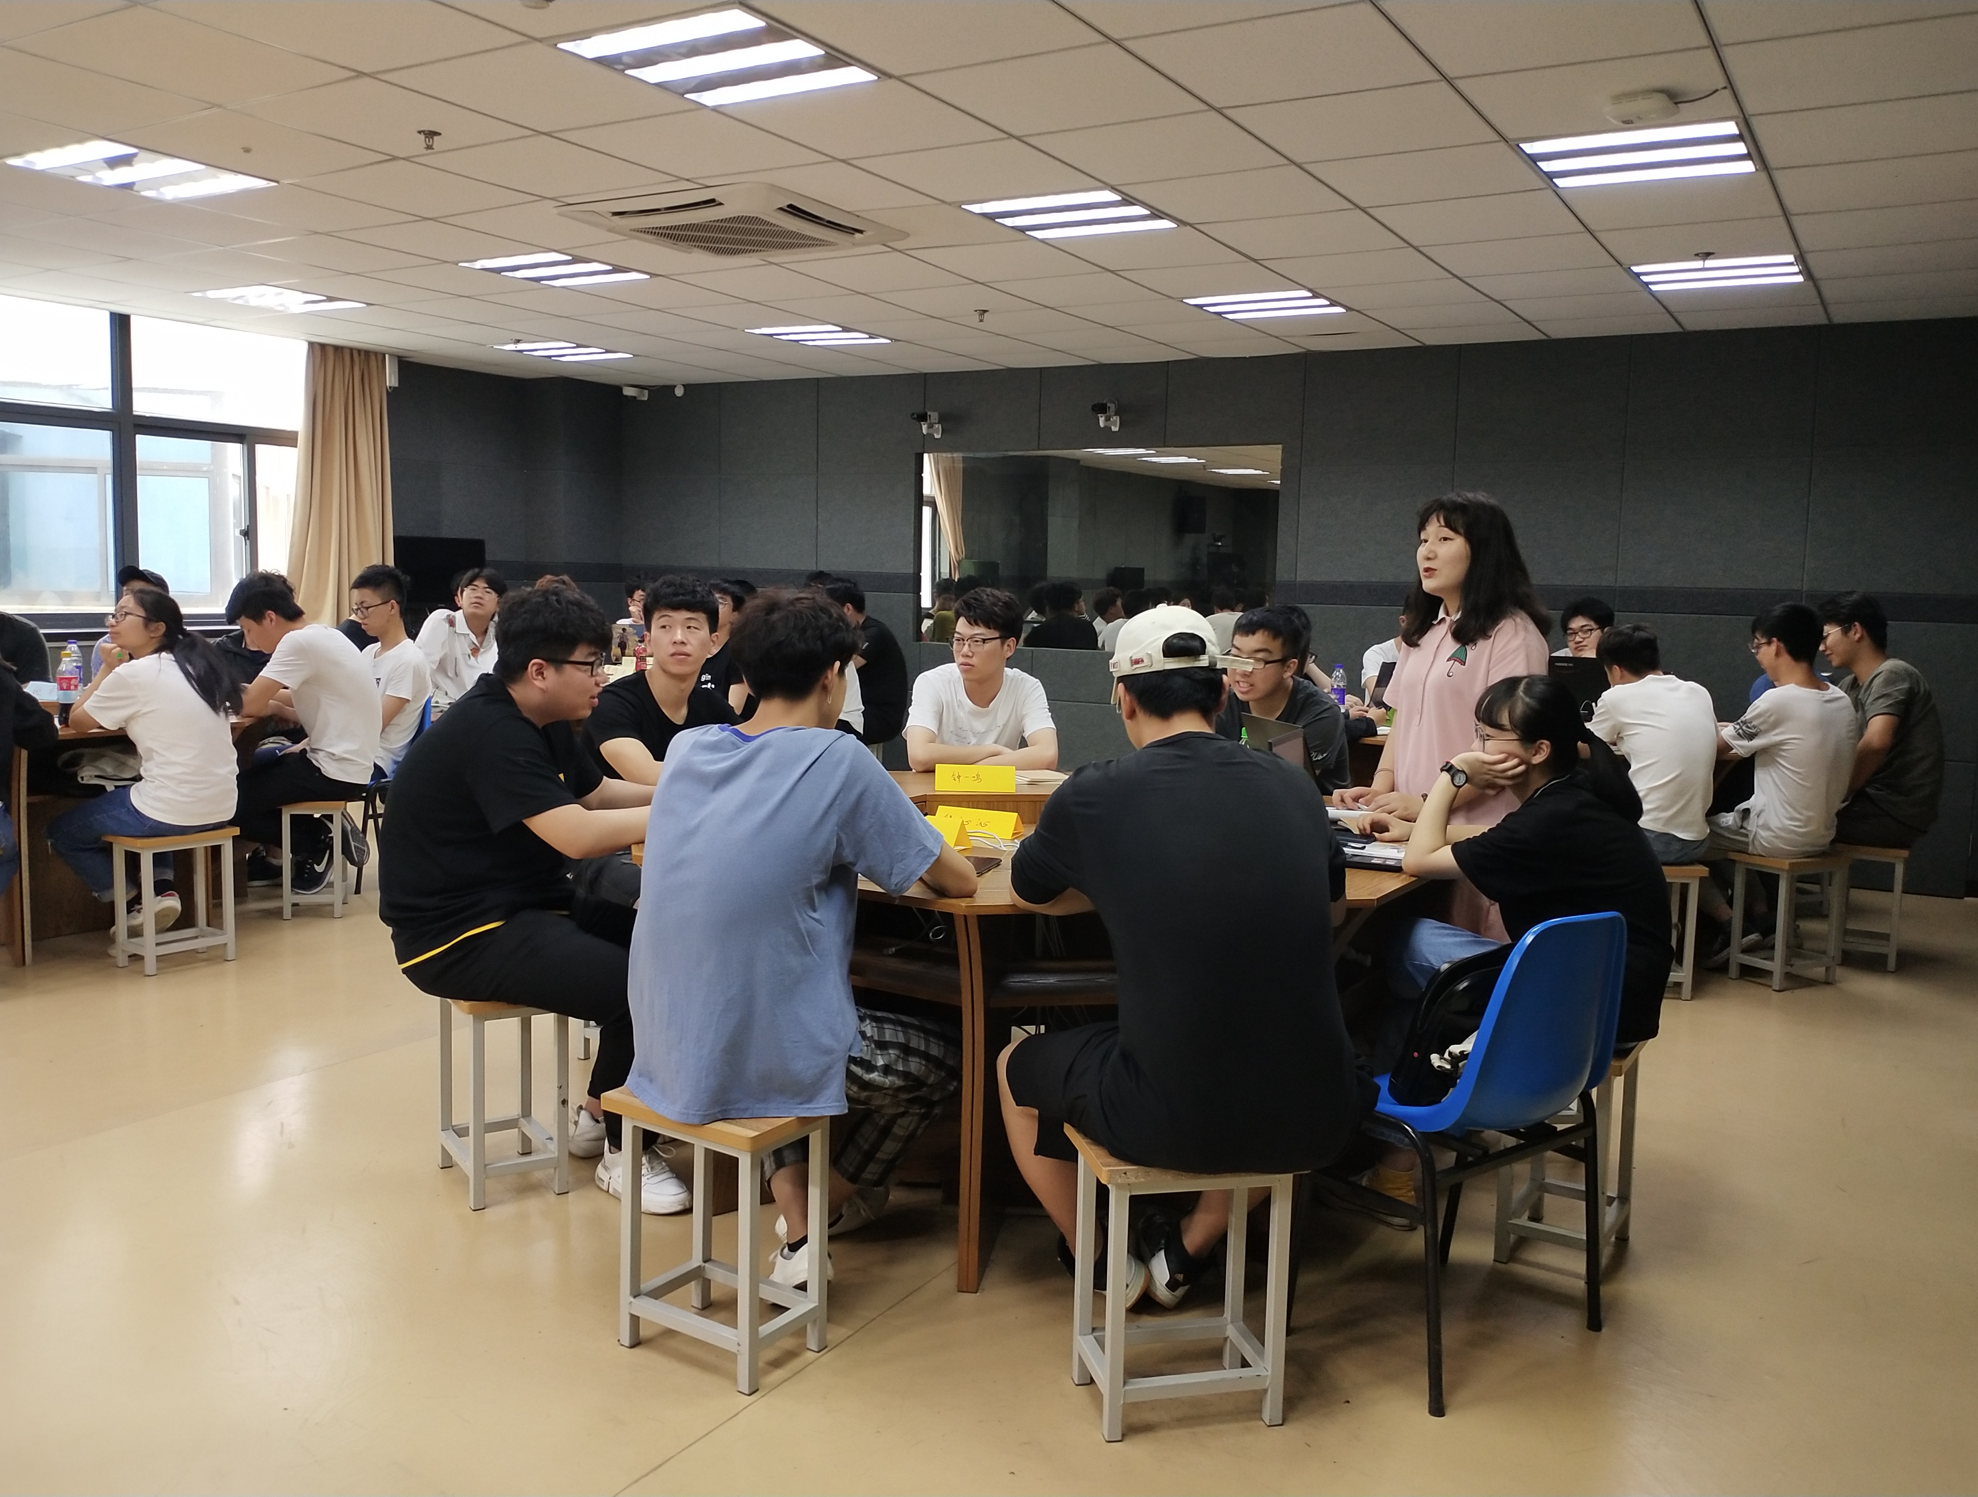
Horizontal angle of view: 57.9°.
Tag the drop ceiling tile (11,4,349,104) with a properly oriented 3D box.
[{"bbox_3d":[-1.937,-1.668,4.308,0.600,0.020,0.600,4,6,29],"label":"drop ceiling tile"}]

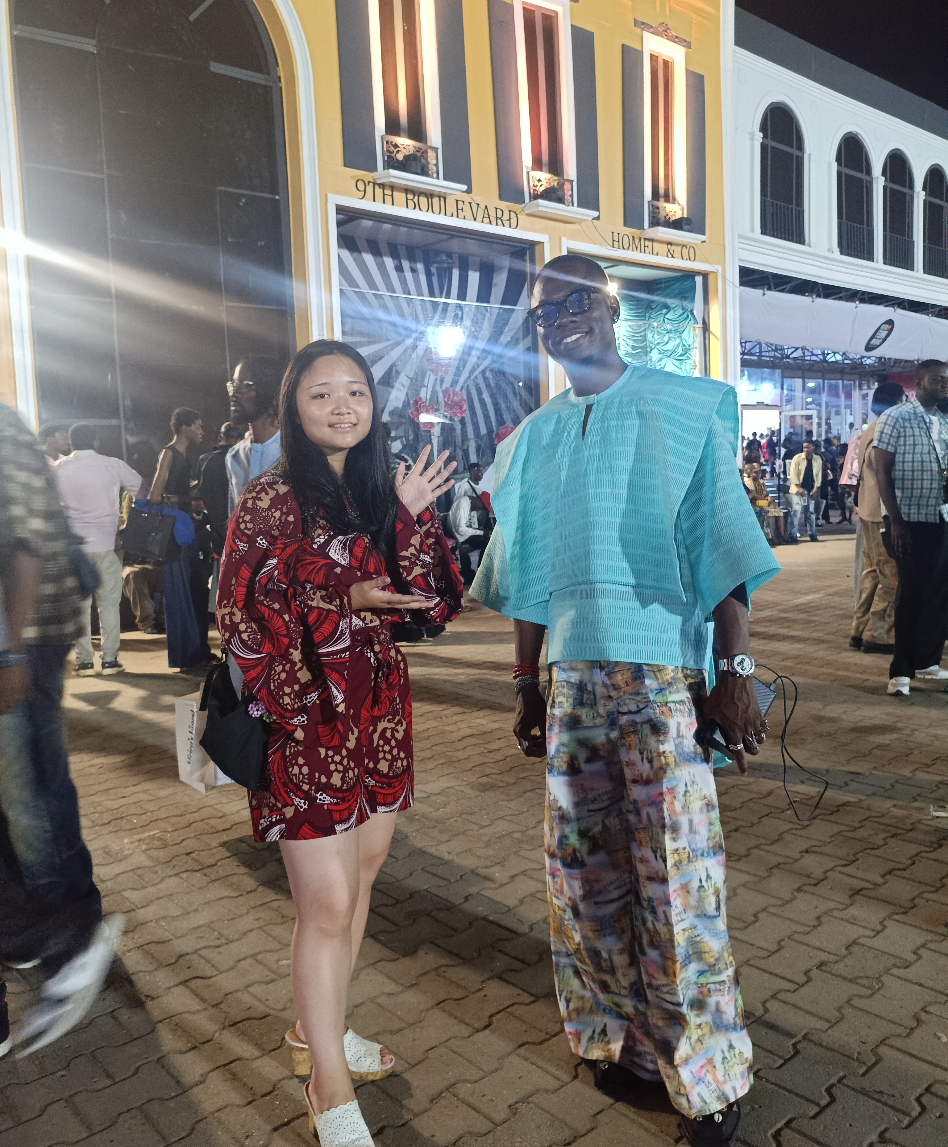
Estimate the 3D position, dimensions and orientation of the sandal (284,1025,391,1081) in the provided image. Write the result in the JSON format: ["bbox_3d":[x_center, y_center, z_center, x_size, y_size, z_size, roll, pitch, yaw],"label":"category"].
[{"bbox_3d":[-0.311,1.082,2.172,0.240,0.110,0.092,-1,6,14],"label":"sandal"}]

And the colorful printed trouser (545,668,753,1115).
[{"bbox_3d":[0.378,0.618,2.060,0.420,0.980,0.340,0,6,18],"label":"colorful printed trouser"}]

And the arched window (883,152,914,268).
[{"bbox_3d":[8.403,-7.220,18.921,1.320,2.250,0.220,-7,7,-40],"label":"arched window"}]

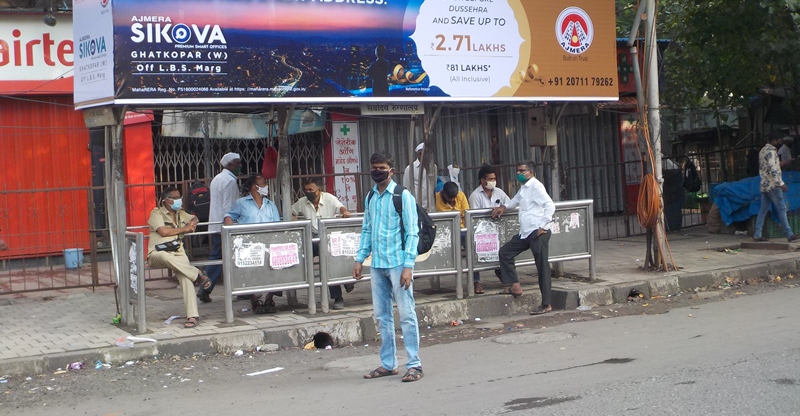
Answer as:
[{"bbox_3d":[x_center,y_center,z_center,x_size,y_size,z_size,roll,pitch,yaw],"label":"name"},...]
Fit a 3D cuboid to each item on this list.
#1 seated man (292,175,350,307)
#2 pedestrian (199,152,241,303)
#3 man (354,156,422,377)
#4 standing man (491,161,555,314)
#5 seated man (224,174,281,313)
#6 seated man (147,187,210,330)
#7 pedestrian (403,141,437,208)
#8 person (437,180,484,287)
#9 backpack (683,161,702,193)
[{"bbox_3d":[-0.860,0.343,11.650,0.600,1.380,0.620,-4,2,-23],"label":"seated man"},{"bbox_3d":[-2.050,0.213,12.600,0.580,1.700,0.460,-3,2,-15],"label":"pedestrian"},{"bbox_3d":[-0.090,0.444,8.280,0.510,1.710,0.370,-2,2,18],"label":"man"},{"bbox_3d":[1.300,0.307,11.600,0.640,1.640,0.490,-4,2,-20],"label":"standing man"},{"bbox_3d":[-1.530,0.363,11.600,0.590,1.410,0.640,-3,2,-19],"label":"seated man"},{"bbox_3d":[-2.160,0.454,10.800,0.540,1.340,0.800,-4,2,-37],"label":"seated man"},{"bbox_3d":[0.240,0.050,13.500,0.480,1.740,0.340,-3,2,-6],"label":"pedestrian"},{"bbox_3d":[0.630,0.325,12.400,0.500,1.220,0.680,-3,2,-17],"label":"person"},{"bbox_3d":[5.197,-0.560,19.300,0.360,0.560,0.220,-4,2,-27],"label":"backpack"}]

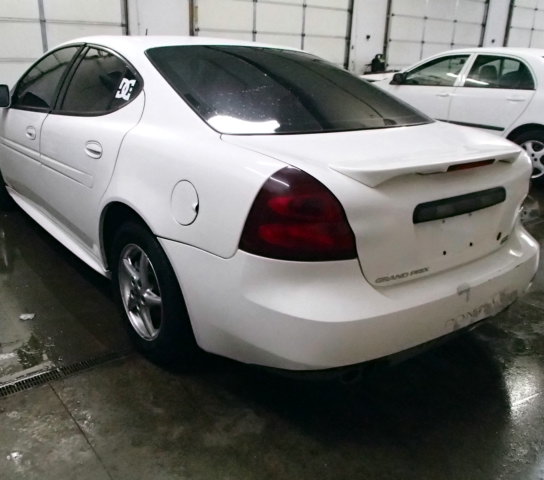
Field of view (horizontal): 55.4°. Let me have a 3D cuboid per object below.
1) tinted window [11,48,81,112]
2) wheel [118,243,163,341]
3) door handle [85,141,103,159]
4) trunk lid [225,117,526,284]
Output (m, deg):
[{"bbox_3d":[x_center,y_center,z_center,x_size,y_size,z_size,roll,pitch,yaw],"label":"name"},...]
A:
[{"bbox_3d":[-1.511,-1.059,3.399,0.070,0.450,0.980,15,7,-43],"label":"tinted window"},{"bbox_3d":[-0.534,0.225,2.400,0.170,0.455,0.455,-13,25,-37],"label":"wheel"},{"bbox_3d":[-0.826,-0.425,2.423,0.045,0.095,0.200,-13,25,-37],"label":"door handle"},{"bbox_3d":[0.543,-0.213,2.190,1.400,0.470,0.690,-13,25,-37],"label":"trunk lid"}]

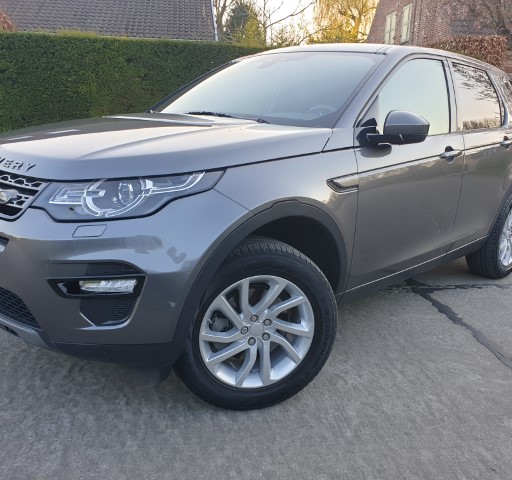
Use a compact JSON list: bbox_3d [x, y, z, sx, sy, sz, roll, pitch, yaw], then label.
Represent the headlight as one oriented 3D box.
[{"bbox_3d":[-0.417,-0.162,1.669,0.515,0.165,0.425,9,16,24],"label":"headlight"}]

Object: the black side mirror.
[{"bbox_3d":[0.643,-0.513,2.192,0.260,0.165,0.240,-12,20,-43],"label":"black side mirror"}]

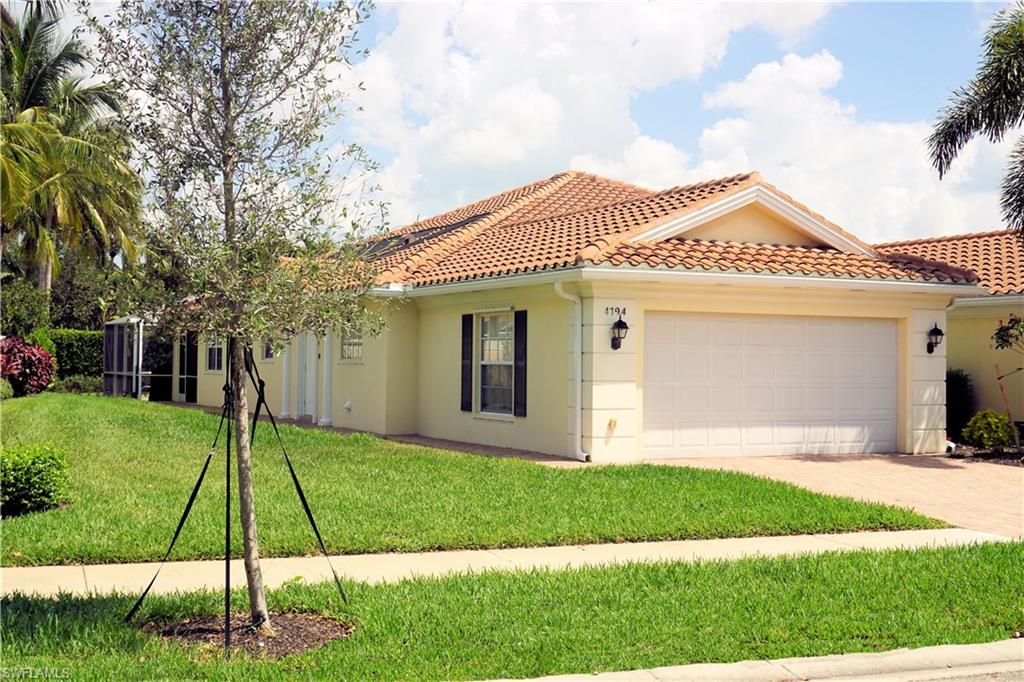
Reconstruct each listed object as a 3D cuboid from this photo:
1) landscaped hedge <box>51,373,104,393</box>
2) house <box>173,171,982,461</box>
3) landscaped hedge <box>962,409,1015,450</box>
[{"bbox_3d":[-15.264,1.505,43.000,1.950,0.630,0.800,1,-1,-28],"label":"landscaped hedge"},{"bbox_3d":[-1.272,-1.560,29.170,9.150,6.700,25.200,1,-1,-28],"label":"house"},{"bbox_3d":[7.934,1.493,20.400,0.820,0.670,0.800,1,-1,-28],"label":"landscaped hedge"}]

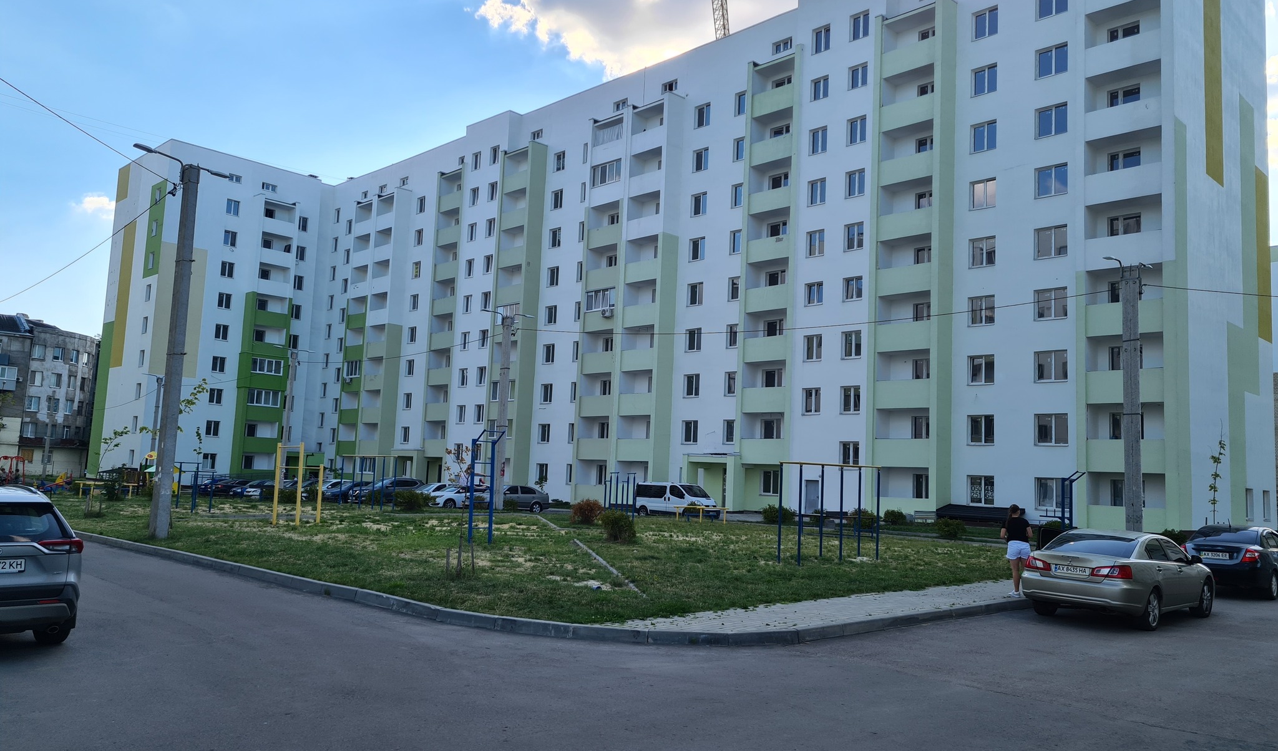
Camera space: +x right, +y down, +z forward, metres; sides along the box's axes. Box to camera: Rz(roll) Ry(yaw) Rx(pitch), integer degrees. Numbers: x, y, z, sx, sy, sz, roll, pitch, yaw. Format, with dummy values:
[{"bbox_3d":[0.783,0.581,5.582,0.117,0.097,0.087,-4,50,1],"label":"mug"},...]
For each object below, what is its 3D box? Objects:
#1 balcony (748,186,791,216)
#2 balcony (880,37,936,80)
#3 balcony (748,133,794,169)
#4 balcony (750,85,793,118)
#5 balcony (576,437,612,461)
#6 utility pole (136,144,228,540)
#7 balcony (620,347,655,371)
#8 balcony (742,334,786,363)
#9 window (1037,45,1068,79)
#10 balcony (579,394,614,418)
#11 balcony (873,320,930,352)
[{"bbox_3d":[7.876,-9.841,54.615,1.374,1.307,2.939,8,-7,-43],"label":"balcony"},{"bbox_3d":[14.187,-16.071,49.363,1.300,1.362,2.973,8,-8,-43],"label":"balcony"},{"bbox_3d":[8.045,-12.816,55.368,1.300,1.362,2.994,8,-8,-43],"label":"balcony"},{"bbox_3d":[8.327,-16.179,57.376,1.200,1.456,3.070,8,-8,-44],"label":"balcony"},{"bbox_3d":[-2.712,5.064,65.628,1.200,1.478,3.148,8,-8,-44],"label":"balcony"},{"bbox_3d":[-11.229,-0.755,23.162,0.500,9.200,2.532,-1,-7,31],"label":"utility pole"},{"bbox_3d":[0.353,-0.933,61.660,1.300,1.362,2.950,8,-8,-43],"label":"balcony"},{"bbox_3d":[7.579,-1.387,54.740,1.200,1.382,3.037,8,-8,-43],"label":"balcony"},{"bbox_3d":[19.341,-14.679,44.921,0.170,1.401,1.482,8,-8,-43],"label":"window"},{"bbox_3d":[-2.491,2.102,64.519,1.200,1.382,3.009,8,-8,-43],"label":"balcony"},{"bbox_3d":[13.529,-1.844,47.933,1.200,1.382,2.964,8,-8,-43],"label":"balcony"}]

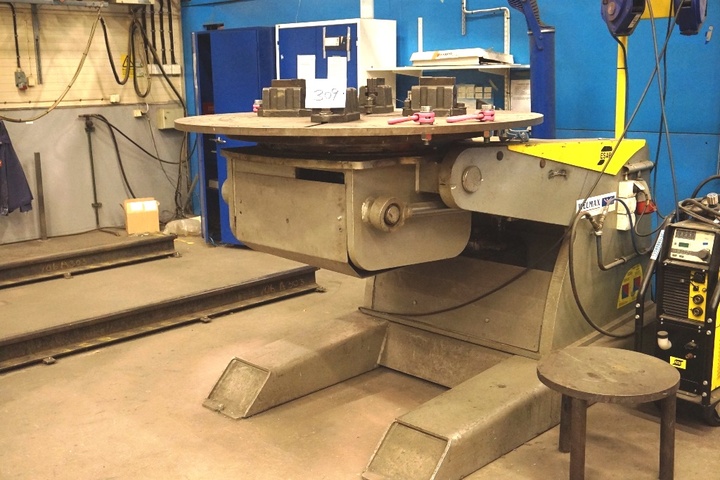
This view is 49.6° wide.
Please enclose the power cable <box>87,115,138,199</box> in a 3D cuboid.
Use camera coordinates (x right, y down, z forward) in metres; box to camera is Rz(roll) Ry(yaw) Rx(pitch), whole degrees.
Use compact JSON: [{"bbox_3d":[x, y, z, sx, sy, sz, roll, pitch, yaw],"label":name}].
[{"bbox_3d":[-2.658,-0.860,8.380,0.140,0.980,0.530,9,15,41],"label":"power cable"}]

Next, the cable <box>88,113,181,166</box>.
[{"bbox_3d":[-2.449,-1.083,8.579,0.140,0.630,1.180,9,15,41],"label":"cable"}]

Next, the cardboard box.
[{"bbox_3d":[-2.305,-0.253,8.241,0.304,0.328,0.220,-6,13,-23],"label":"cardboard box"}]

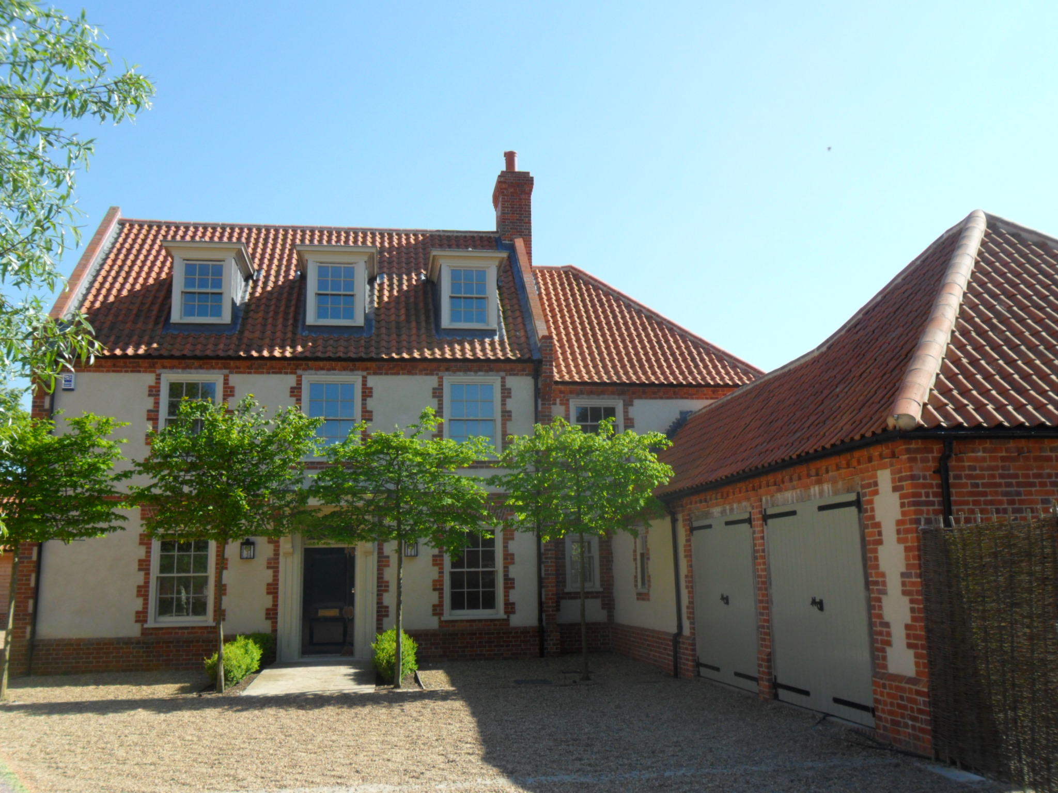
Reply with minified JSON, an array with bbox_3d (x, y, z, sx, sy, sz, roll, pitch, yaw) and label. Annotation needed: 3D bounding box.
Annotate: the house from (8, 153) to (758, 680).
[{"bbox_3d":[-2.401,-0.221,22.898,14.625,11.817,8.181,1,-11,-8],"label":"house"}]

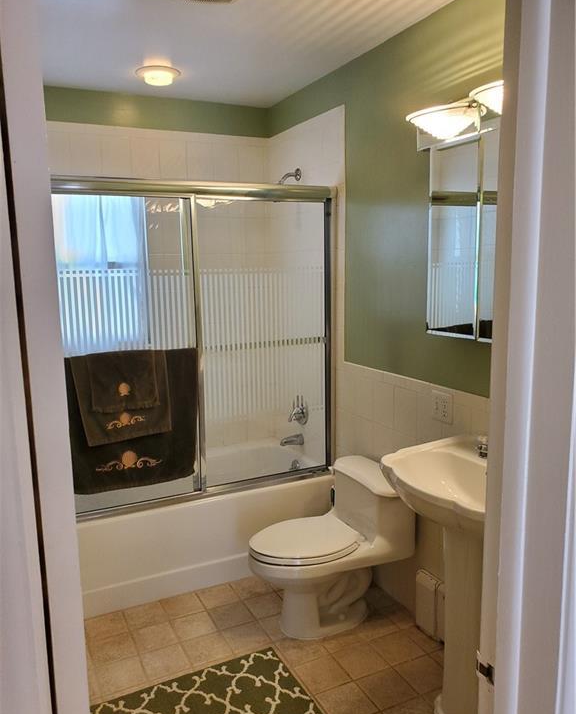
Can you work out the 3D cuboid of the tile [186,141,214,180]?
[{"bbox_3d":[-0.501,-1.100,3.262,0.151,0.198,0.010,-6,10,-26],"label":"tile"}]

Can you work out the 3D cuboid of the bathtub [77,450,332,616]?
[{"bbox_3d":[-0.583,0.840,3.064,1.524,0.451,0.765,-6,10,-26],"label":"bathtub"}]

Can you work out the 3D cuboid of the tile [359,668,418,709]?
[{"bbox_3d":[0.355,1.193,2.070,0.166,0.010,0.166,-5,10,-26],"label":"tile"}]

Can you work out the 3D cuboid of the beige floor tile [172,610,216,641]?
[{"bbox_3d":[-0.393,1.137,2.429,0.165,0.010,0.165,-5,10,-26],"label":"beige floor tile"}]

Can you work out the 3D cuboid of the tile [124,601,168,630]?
[{"bbox_3d":[-0.621,1.139,2.527,0.166,0.010,0.166,-5,10,-26],"label":"tile"}]

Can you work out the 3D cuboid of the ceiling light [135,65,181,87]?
[{"bbox_3d":[-0.605,-1.304,2.701,0.207,0.045,0.207,-5,10,-26],"label":"ceiling light"}]

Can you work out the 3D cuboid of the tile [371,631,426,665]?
[{"bbox_3d":[0.437,1.175,2.330,0.166,0.010,0.166,-6,10,-26],"label":"tile"}]

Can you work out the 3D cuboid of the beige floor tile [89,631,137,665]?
[{"bbox_3d":[-0.710,1.194,2.340,0.166,0.010,0.166,-6,10,-26],"label":"beige floor tile"}]

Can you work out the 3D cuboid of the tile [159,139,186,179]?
[{"bbox_3d":[-0.625,-1.078,3.157,0.152,0.203,0.010,-5,10,-26],"label":"tile"}]

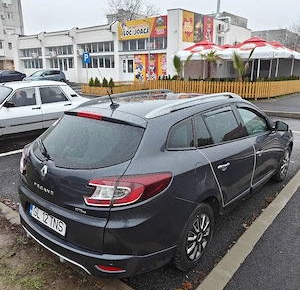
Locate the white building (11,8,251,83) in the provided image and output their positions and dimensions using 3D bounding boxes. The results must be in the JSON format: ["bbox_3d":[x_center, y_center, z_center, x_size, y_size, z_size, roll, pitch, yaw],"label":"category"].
[{"bbox_3d":[-2.861,-11.833,37.696,26.200,5.900,17.800,10,17,35],"label":"white building"}]

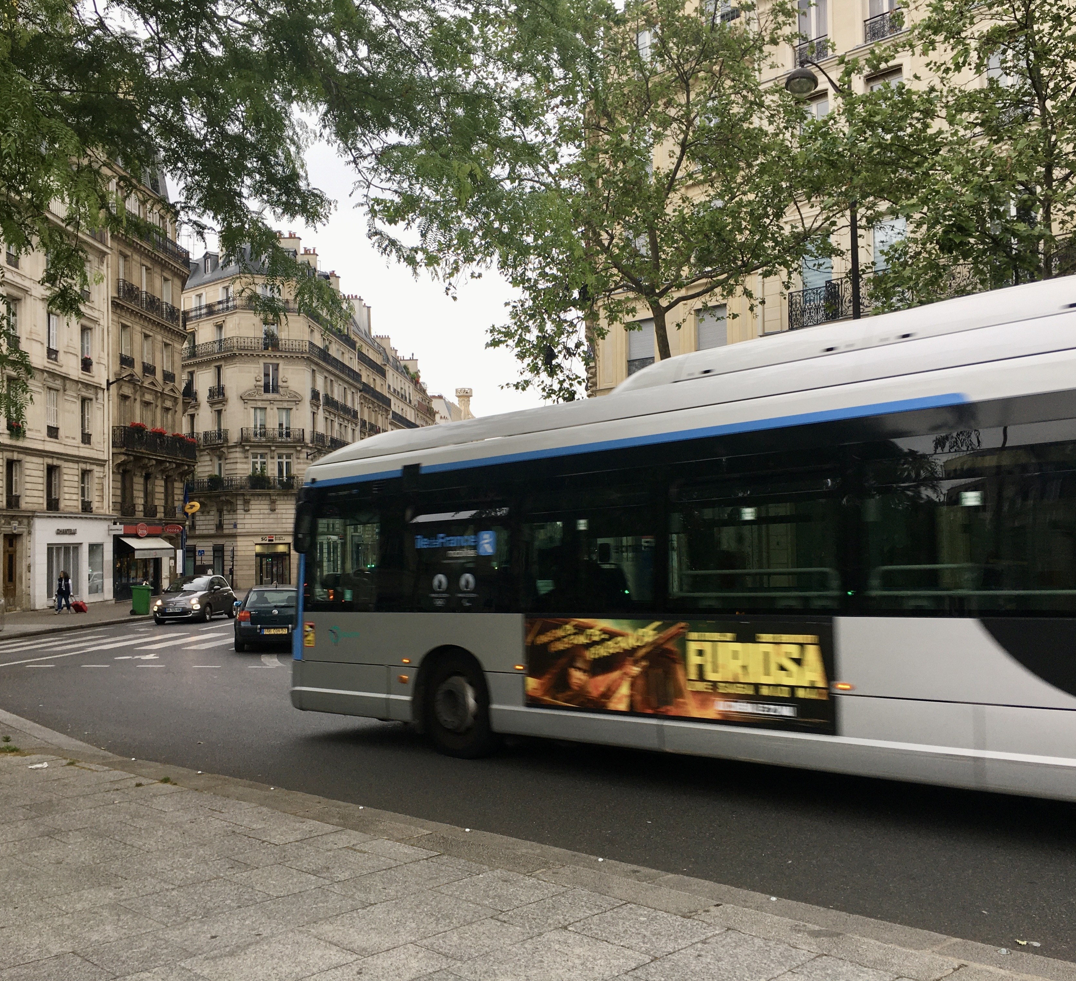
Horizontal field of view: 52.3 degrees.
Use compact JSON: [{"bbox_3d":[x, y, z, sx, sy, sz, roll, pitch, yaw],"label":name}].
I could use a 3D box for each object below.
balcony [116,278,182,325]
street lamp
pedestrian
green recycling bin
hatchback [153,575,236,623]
[{"bbox_3d":[-19.250,-9.200,54.350,0.400,1.000,7.700,-1,-2,2],"label":"balcony"},{"bbox_3d":[5.119,-2.413,18.965,1.680,9.700,0.580,1,-3,-41],"label":"street lamp"},{"bbox_3d":[-18.186,3.898,41.933,0.580,1.670,0.420,-1,-2,9],"label":"pedestrian"},{"bbox_3d":[-14.340,3.955,39.671,0.760,1.080,0.600,-1,-2,-15],"label":"green recycling bin"},{"bbox_3d":[-10.912,3.437,35.053,1.650,1.490,3.570,-1,-2,4],"label":"hatchback"}]

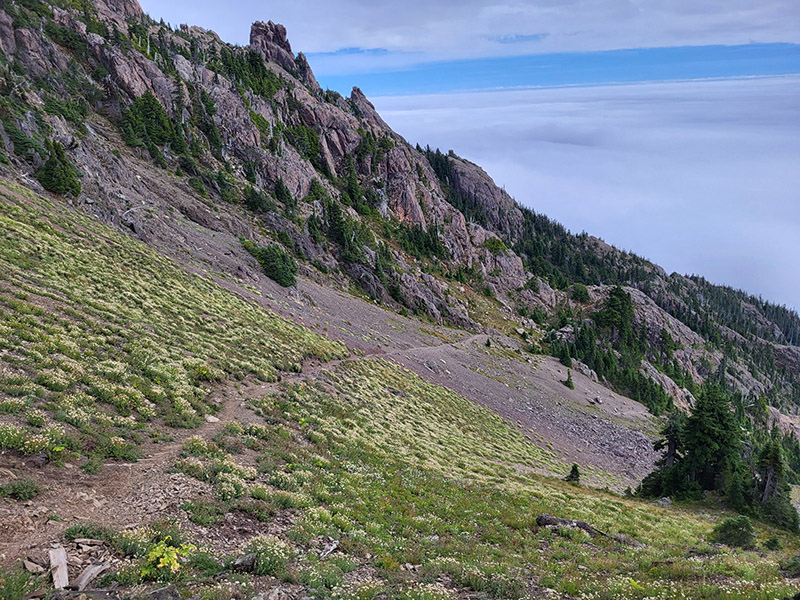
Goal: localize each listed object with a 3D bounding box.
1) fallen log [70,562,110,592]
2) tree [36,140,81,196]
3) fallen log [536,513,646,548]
[{"bbox_3d":[-1.586,1.422,3.100,0.075,0.055,0.261,-2,-5,3],"label":"fallen log"},{"bbox_3d":[-26.382,-10.051,46.000,2.997,4.194,2.848,-13,22,-27],"label":"tree"},{"bbox_3d":[3.260,3.900,10.050,2.689,0.270,0.330,22,7,-29],"label":"fallen log"}]

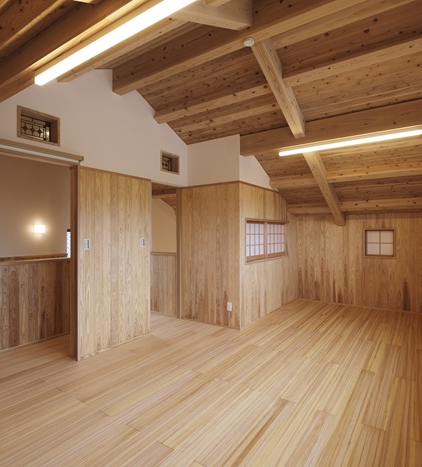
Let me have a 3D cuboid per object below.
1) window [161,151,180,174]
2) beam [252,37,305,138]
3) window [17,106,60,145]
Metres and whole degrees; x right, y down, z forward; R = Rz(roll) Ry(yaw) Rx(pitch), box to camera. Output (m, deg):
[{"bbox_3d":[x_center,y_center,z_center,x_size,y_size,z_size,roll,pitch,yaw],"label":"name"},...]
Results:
[{"bbox_3d":[-0.623,-1.023,4.284,0.090,0.288,0.393,1,1,35],"label":"window"},{"bbox_3d":[0.760,-1.480,3.062,0.126,0.182,1.372,1,-21,35],"label":"beam"},{"bbox_3d":[-1.658,-1.008,2.800,0.090,0.287,0.389,1,1,35],"label":"window"}]

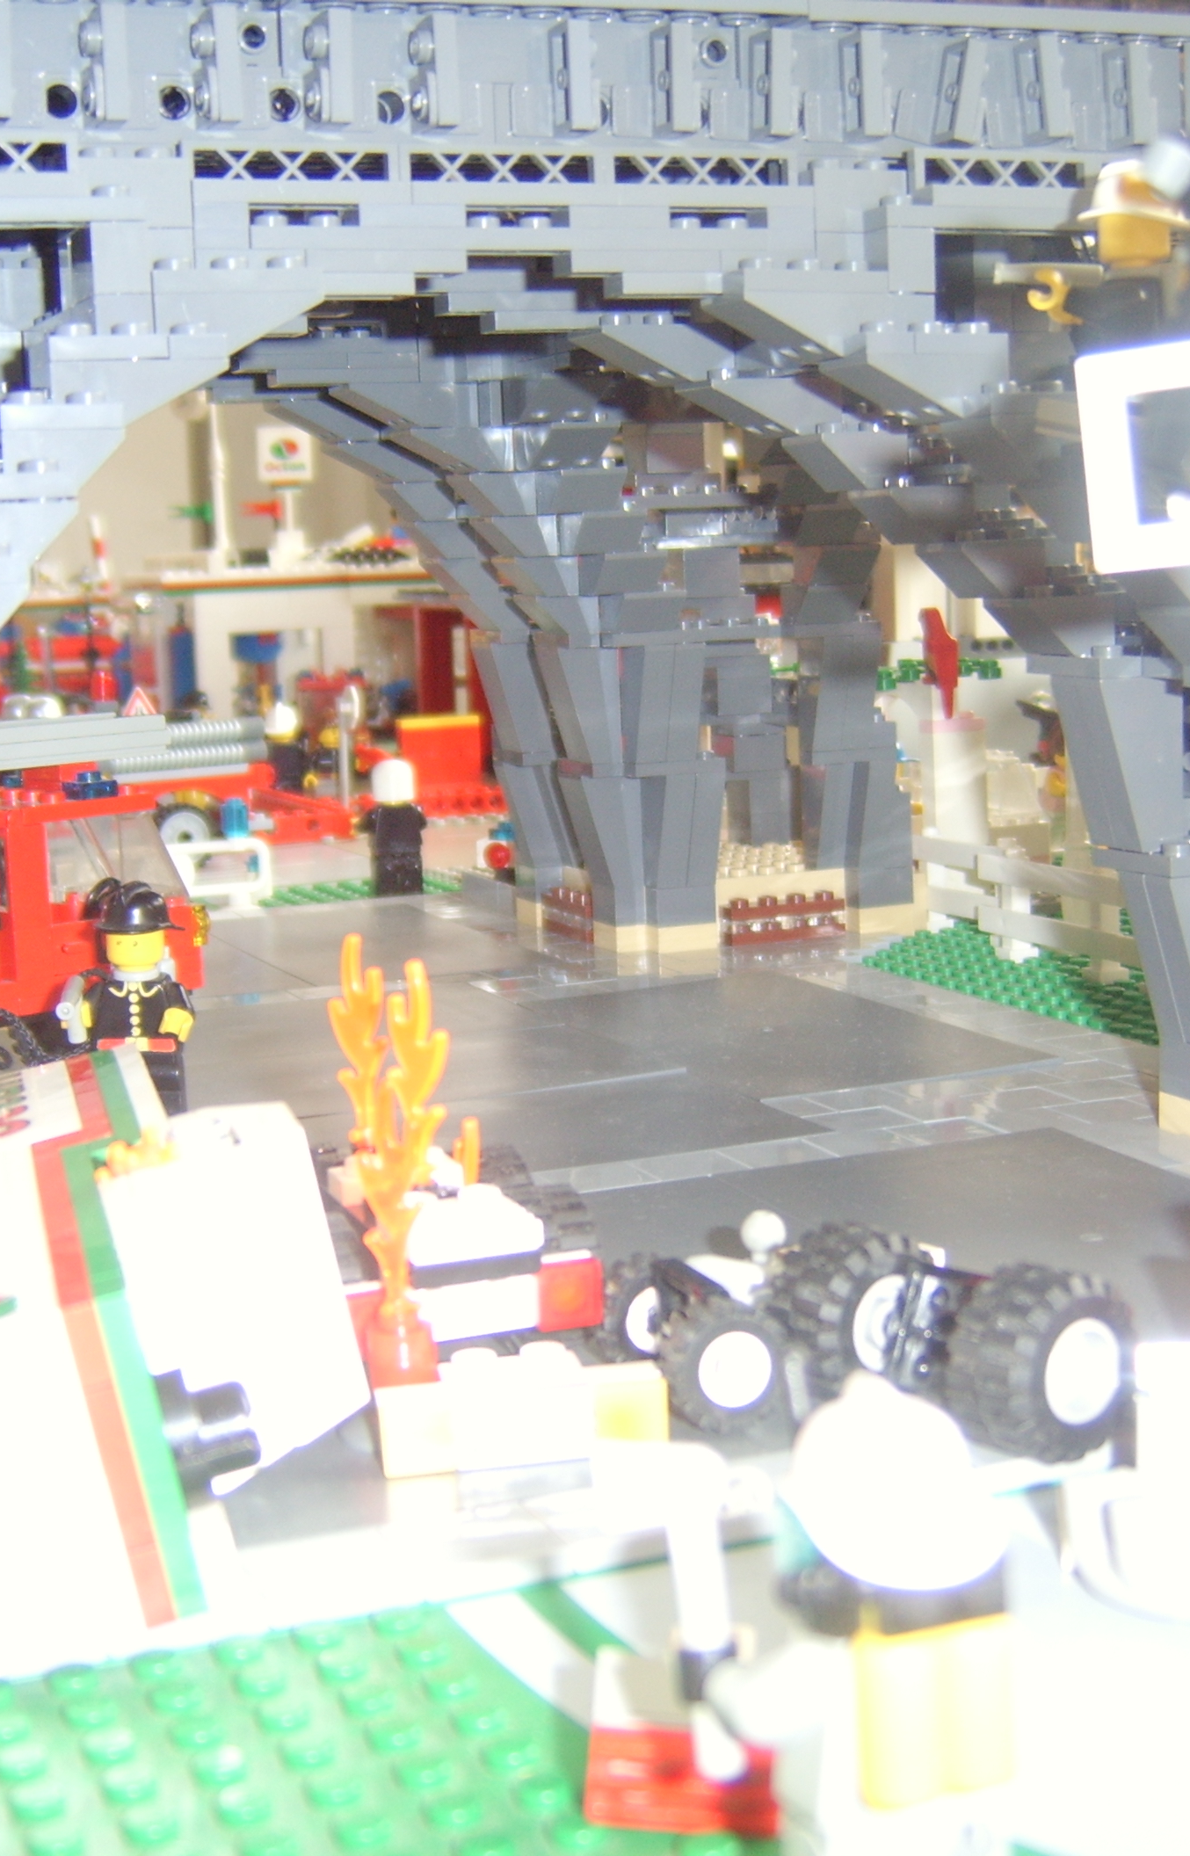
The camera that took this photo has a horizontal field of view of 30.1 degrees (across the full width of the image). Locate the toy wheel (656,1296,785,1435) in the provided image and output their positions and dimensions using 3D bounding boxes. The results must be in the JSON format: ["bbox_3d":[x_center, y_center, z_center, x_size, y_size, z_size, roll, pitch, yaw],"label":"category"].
[{"bbox_3d":[0.015,0.051,0.257,0.015,0.015,0.006,-6,9,-24],"label":"toy wheel"}]

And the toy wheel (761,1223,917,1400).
[{"bbox_3d":[0.031,0.046,0.266,0.012,0.021,0.021,6,12,44],"label":"toy wheel"}]

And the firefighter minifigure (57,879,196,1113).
[{"bbox_3d":[-0.079,0.016,0.379,0.024,0.043,0.015,-3,9,-7],"label":"firefighter minifigure"}]

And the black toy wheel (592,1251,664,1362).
[{"bbox_3d":[0.007,0.048,0.277,0.015,0.015,0.006,-5,9,-20],"label":"black toy wheel"}]

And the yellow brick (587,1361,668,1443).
[{"bbox_3d":[0.004,0.054,0.254,0.008,0.010,0.008,-3,9,-9],"label":"yellow brick"}]

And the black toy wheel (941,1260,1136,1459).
[{"bbox_3d":[0.049,0.048,0.245,0.021,0.021,0.012,-9,11,-40],"label":"black toy wheel"}]

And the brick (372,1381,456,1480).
[{"bbox_3d":[-0.020,0.056,0.250,0.008,0.010,0.008,-3,9,-9],"label":"brick"}]

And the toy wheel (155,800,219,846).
[{"bbox_3d":[-0.140,-0.032,0.750,0.022,0.022,0.013,-6,9,-26],"label":"toy wheel"}]

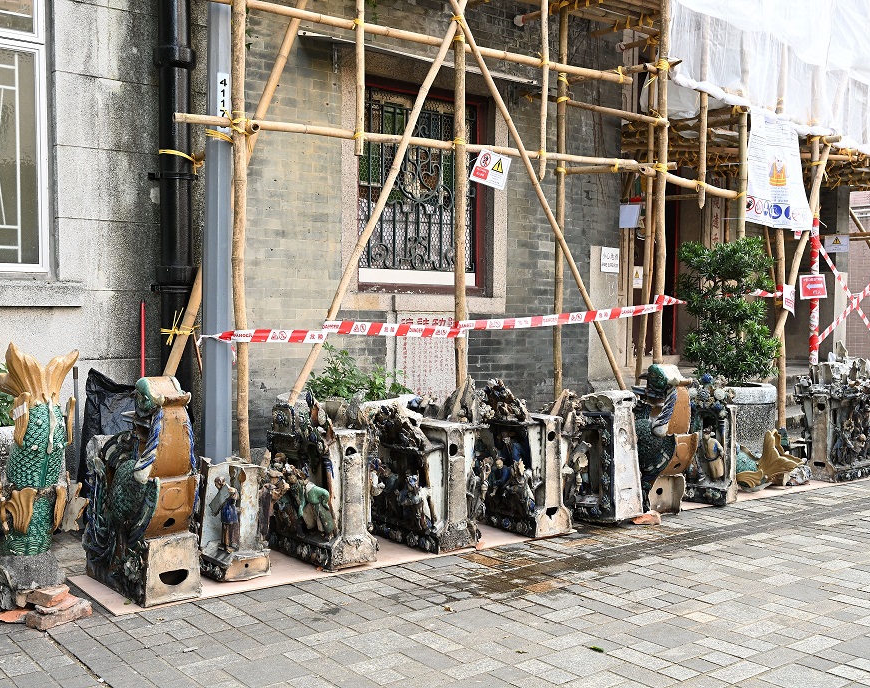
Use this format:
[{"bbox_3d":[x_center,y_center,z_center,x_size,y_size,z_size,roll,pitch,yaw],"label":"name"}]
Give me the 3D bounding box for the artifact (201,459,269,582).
[{"bbox_3d":[-0.886,0.735,4.035,0.243,0.446,0.406,-1,2,-37],"label":"artifact"}]

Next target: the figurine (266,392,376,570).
[{"bbox_3d":[-0.507,0.568,4.173,0.273,0.698,0.535,-1,2,-38],"label":"figurine"}]

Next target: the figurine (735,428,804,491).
[{"bbox_3d":[2.136,0.744,6.136,0.761,0.360,0.284,-1,2,-37],"label":"figurine"}]

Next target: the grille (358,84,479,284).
[{"bbox_3d":[-0.089,-1.094,6.731,1.055,1.334,0.061,-1,2,-37],"label":"grille"}]

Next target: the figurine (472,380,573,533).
[{"bbox_3d":[0.423,0.557,4.755,0.273,0.693,0.493,-1,2,-34],"label":"figurine"}]

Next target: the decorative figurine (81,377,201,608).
[{"bbox_3d":[-1.128,0.523,3.654,0.273,0.814,0.609,-1,2,-38],"label":"decorative figurine"}]

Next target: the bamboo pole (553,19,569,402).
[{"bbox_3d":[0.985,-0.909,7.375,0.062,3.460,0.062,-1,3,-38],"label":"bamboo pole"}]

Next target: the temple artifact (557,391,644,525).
[{"bbox_3d":[0.918,0.599,5.230,0.304,0.680,0.457,-1,2,-37],"label":"temple artifact"}]

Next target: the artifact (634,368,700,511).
[{"bbox_3d":[1.152,0.494,5.287,0.283,0.814,0.556,-1,2,-38],"label":"artifact"}]

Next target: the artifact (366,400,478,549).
[{"bbox_3d":[-0.064,0.622,4.611,0.325,0.654,0.588,-1,2,-37],"label":"artifact"}]

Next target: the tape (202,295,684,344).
[{"bbox_3d":[0.308,-0.177,5.990,3.610,0.310,0.140,-1,2,-32],"label":"tape"}]

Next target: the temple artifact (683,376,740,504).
[{"bbox_3d":[1.645,0.565,5.665,0.243,0.735,0.345,-1,2,-37],"label":"temple artifact"}]

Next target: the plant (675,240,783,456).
[{"bbox_3d":[2.262,0.010,7.193,0.780,1.669,0.760,-1,2,-38],"label":"plant"}]

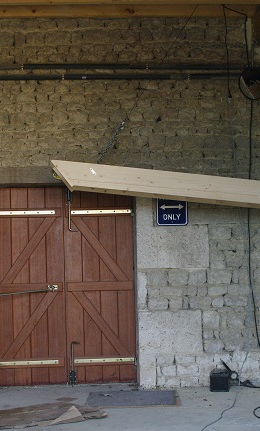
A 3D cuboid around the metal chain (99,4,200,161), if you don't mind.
[{"bbox_3d":[0.174,-1.247,7.137,0.040,1.830,0.040,32,-4,-3],"label":"metal chain"}]

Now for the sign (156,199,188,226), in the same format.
[{"bbox_3d":[0.423,-0.122,7.567,0.305,0.455,0.012,-1,-2,-5],"label":"sign"}]

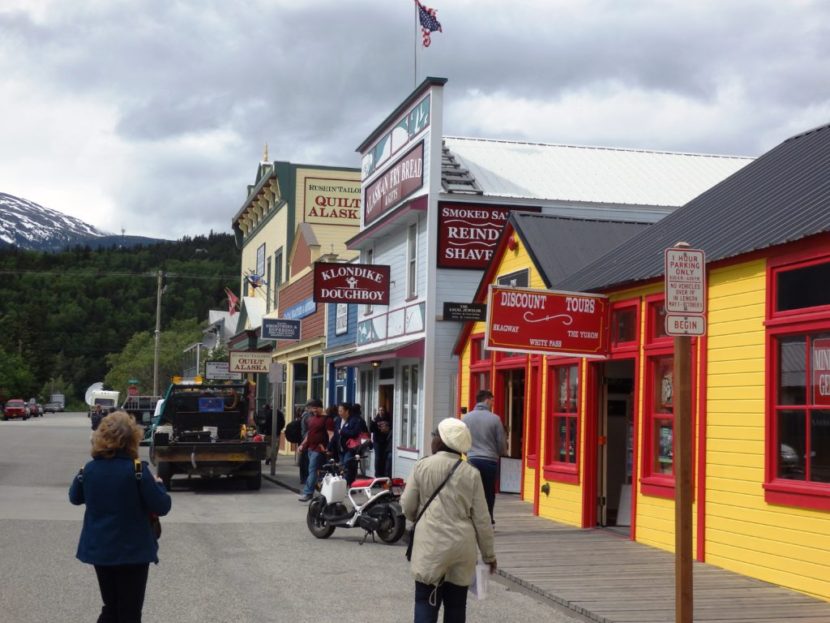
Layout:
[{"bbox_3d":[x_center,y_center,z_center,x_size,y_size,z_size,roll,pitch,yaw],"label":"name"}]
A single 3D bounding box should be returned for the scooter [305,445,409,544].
[{"bbox_3d":[-0.720,2.304,16.014,1.800,1.070,0.730,-3,-6,43],"label":"scooter"}]

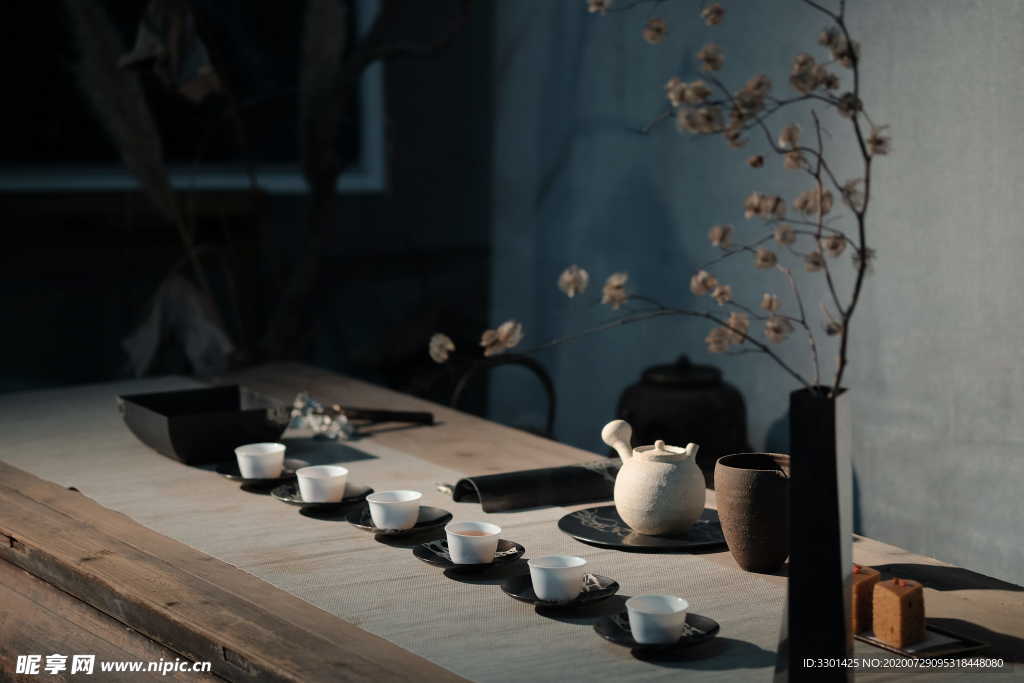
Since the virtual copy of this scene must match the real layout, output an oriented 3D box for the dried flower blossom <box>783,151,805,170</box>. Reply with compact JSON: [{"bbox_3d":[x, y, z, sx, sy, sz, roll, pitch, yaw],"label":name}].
[{"bbox_3d":[0.247,-0.160,2.250,0.018,0.017,0.016,1,10,6],"label":"dried flower blossom"}]

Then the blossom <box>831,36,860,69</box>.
[{"bbox_3d":[0.290,-0.252,2.230,0.025,0.026,0.024,1,10,7],"label":"blossom"}]

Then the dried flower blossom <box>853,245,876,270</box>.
[{"bbox_3d":[0.322,-0.076,2.340,0.022,0.022,0.021,1,10,8],"label":"dried flower blossom"}]

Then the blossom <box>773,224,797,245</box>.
[{"bbox_3d":[0.249,-0.098,2.340,0.022,0.018,0.019,1,10,6],"label":"blossom"}]

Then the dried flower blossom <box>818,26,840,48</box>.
[{"bbox_3d":[0.285,-0.273,2.300,0.020,0.020,0.019,1,10,7],"label":"dried flower blossom"}]

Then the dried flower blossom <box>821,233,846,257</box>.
[{"bbox_3d":[0.283,-0.086,2.260,0.022,0.020,0.019,1,10,7],"label":"dried flower blossom"}]

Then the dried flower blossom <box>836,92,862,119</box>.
[{"bbox_3d":[0.304,-0.213,2.310,0.024,0.024,0.022,1,10,7],"label":"dried flower blossom"}]

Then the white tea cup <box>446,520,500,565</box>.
[{"bbox_3d":[-0.041,0.215,2.721,0.060,0.035,0.060,0,10,0],"label":"white tea cup"}]

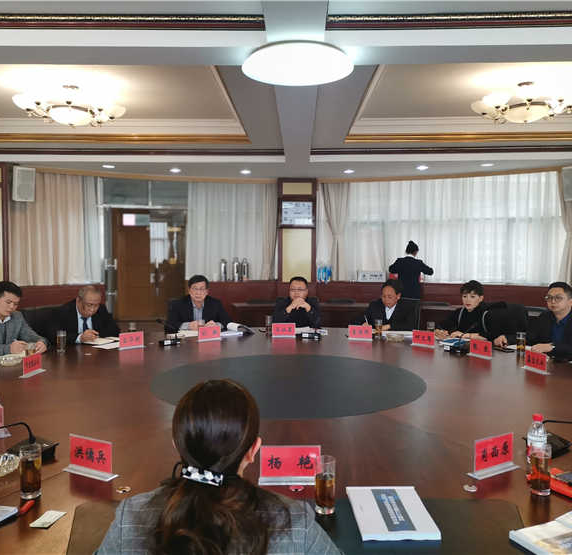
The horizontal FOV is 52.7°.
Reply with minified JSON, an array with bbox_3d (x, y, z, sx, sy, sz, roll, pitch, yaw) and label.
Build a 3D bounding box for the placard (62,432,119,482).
[{"bbox_3d":[-0.676,0.618,1.999,0.200,0.120,0.060,2,3,27],"label":"placard"}]

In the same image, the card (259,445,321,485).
[{"bbox_3d":[0.017,0.624,1.933,0.200,0.120,0.060,0,3,-2],"label":"card"}]

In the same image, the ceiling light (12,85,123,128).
[{"bbox_3d":[-1.999,-1.585,5.329,1.040,0.387,1.040,0,3,0],"label":"ceiling light"}]

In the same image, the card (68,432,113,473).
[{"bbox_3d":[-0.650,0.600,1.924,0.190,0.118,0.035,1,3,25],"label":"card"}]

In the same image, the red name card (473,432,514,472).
[{"bbox_3d":[0.734,0.622,2.033,0.200,0.120,0.060,-1,3,-29],"label":"red name card"}]

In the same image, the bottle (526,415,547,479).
[{"bbox_3d":[0.821,0.553,1.883,0.064,0.212,0.064,0,3,0],"label":"bottle"}]

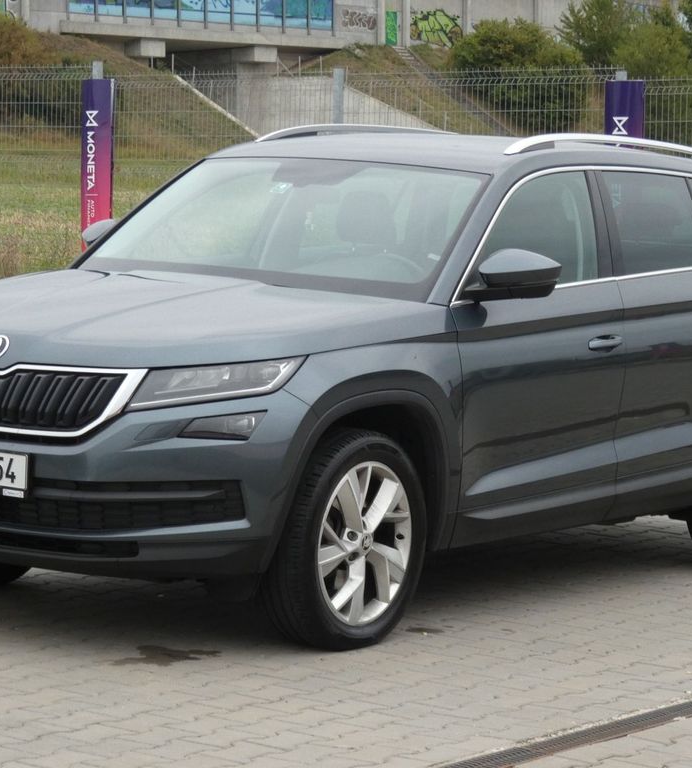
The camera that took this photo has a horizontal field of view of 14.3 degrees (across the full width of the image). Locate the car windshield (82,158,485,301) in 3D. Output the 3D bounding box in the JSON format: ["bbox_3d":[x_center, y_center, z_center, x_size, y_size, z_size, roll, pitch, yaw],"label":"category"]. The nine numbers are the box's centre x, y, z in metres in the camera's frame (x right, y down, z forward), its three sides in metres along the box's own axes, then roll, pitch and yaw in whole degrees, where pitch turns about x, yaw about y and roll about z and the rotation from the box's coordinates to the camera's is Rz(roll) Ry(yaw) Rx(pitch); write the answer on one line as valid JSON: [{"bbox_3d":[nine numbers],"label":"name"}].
[{"bbox_3d":[-0.217,-0.546,9.550,1.480,0.140,0.800,6,44,35],"label":"car windshield"}]

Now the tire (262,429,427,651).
[{"bbox_3d":[-0.005,0.486,8.629,0.240,0.710,0.710,6,6,35],"label":"tire"}]

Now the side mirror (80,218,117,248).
[{"bbox_3d":[-0.951,-0.518,10.127,0.235,0.175,0.200,6,6,35],"label":"side mirror"}]

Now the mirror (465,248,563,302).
[{"bbox_3d":[0.556,-0.361,9.058,0.235,0.175,0.200,6,6,35],"label":"mirror"}]

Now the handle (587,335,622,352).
[{"bbox_3d":[0.889,-0.144,9.572,0.060,0.057,0.205,6,6,35],"label":"handle"}]

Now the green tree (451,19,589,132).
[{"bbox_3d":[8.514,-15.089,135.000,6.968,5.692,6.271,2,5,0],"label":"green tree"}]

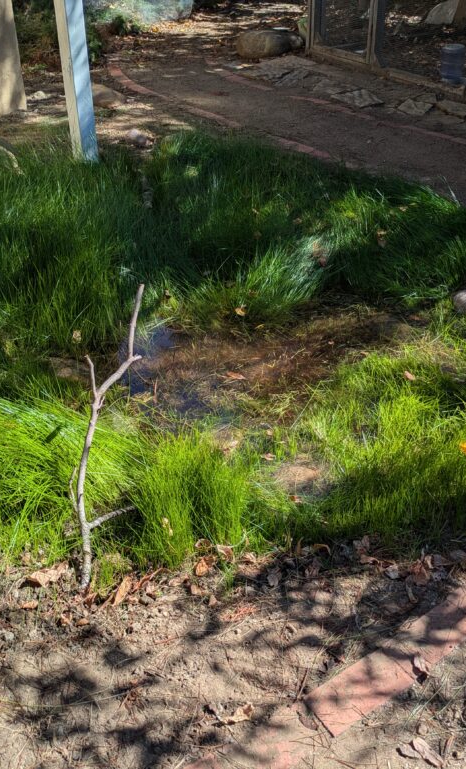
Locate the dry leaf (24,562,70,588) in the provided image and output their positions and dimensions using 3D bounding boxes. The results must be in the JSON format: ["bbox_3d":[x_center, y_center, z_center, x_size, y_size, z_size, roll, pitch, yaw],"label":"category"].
[{"bbox_3d":[-0.411,0.423,1.644,0.090,0.035,0.055,-19,38,-27],"label":"dry leaf"}]

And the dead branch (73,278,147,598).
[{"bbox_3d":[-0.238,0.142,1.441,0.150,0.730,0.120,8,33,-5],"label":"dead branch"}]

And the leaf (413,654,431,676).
[{"bbox_3d":[0.360,0.542,1.420,0.019,0.017,0.045,-12,35,-18],"label":"leaf"}]

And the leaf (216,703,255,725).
[{"bbox_3d":[0.006,0.595,1.338,0.066,0.020,0.030,-13,35,-18],"label":"leaf"}]

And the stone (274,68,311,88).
[{"bbox_3d":[0.491,-2.498,6.060,0.230,0.045,0.480,16,36,24],"label":"stone"}]

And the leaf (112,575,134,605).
[{"bbox_3d":[-0.237,0.450,1.605,0.030,0.030,0.075,11,34,16],"label":"leaf"}]

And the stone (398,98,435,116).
[{"bbox_3d":[1.272,-1.916,5.170,0.208,0.040,0.336,15,36,23],"label":"stone"}]

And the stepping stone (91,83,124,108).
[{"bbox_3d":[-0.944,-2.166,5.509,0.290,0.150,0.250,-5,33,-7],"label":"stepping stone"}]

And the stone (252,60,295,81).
[{"bbox_3d":[0.326,-2.727,6.480,0.330,0.045,0.600,-9,34,-14],"label":"stone"}]

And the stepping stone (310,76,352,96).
[{"bbox_3d":[0.793,-2.371,5.935,0.280,0.045,0.480,-8,34,-12],"label":"stepping stone"}]

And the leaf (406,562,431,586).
[{"bbox_3d":[0.416,0.422,1.651,0.052,0.030,0.062,14,36,21],"label":"leaf"}]

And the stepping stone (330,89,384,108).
[{"bbox_3d":[0.932,-2.124,5.547,0.340,0.050,0.460,-15,36,-22],"label":"stepping stone"}]

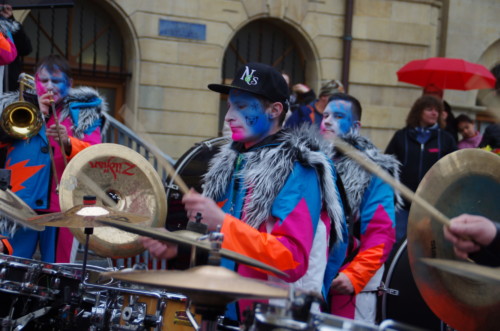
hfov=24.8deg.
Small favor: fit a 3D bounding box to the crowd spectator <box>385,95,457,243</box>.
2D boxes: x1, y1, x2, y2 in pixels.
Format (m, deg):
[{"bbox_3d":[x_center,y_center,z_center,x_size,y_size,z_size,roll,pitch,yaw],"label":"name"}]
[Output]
[{"bbox_3d":[1.210,0.320,8.200,0.530,1.670,0.330,3,2,6],"label":"crowd spectator"}]

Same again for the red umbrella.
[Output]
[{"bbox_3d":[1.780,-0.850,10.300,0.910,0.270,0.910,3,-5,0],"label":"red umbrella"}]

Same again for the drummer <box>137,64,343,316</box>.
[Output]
[{"bbox_3d":[-0.030,0.550,3.830,0.560,1.800,0.620,2,2,-35],"label":"drummer"}]

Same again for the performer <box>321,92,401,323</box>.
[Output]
[{"bbox_3d":[0.475,0.540,5.770,0.440,1.800,0.600,1,3,-44],"label":"performer"}]

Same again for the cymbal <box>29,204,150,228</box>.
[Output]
[{"bbox_3d":[-0.508,0.155,3.600,0.395,0.050,0.395,-1,6,0],"label":"cymbal"}]

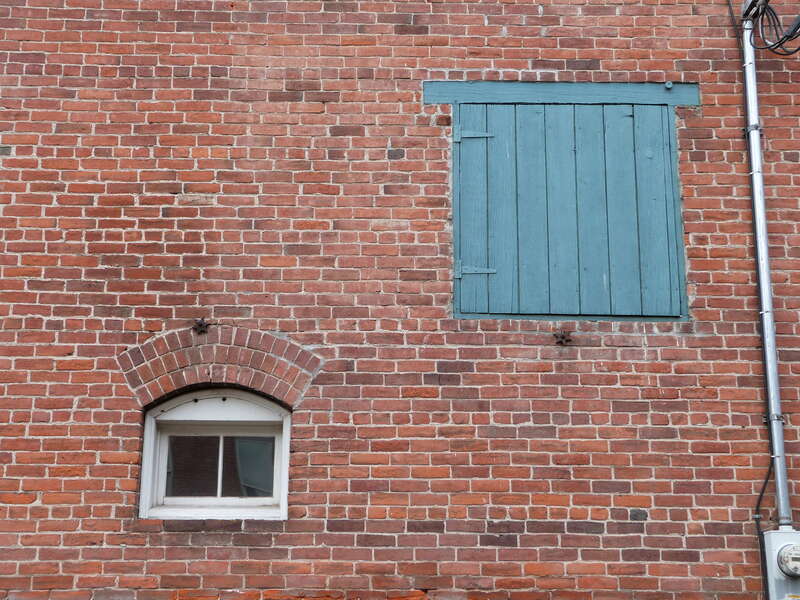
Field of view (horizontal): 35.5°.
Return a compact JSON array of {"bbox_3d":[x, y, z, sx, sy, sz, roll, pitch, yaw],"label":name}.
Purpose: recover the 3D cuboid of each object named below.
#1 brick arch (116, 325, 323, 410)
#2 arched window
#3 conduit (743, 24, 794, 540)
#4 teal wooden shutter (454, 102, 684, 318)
[{"bbox_3d":[-0.939,0.369,6.595,1.087,0.456,0.130,0,-15,-1],"label":"brick arch"},{"bbox_3d":[-0.958,0.808,6.539,0.778,0.690,0.120,0,-15,-1],"label":"arched window"},{"bbox_3d":[1.956,-0.224,6.686,0.059,2.858,0.060,0,-15,-1],"label":"conduit"},{"bbox_3d":[0.913,-0.490,6.831,1.217,1.235,0.060,0,-15,-1],"label":"teal wooden shutter"}]

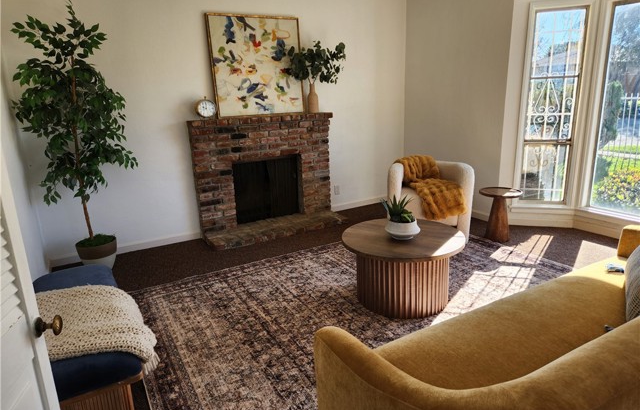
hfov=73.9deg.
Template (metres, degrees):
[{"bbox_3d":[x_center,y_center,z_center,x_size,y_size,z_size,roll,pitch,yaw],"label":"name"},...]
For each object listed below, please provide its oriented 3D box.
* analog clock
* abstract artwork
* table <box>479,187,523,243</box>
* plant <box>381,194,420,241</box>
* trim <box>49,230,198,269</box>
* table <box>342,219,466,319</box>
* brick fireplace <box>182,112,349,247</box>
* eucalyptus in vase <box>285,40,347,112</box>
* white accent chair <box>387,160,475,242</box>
[{"bbox_3d":[-1.065,-0.897,3.971,0.183,0.200,0.080,-10,17,-28],"label":"analog clock"},{"bbox_3d":[-0.602,-1.349,4.172,0.935,0.935,0.035,-10,12,-28],"label":"abstract artwork"},{"bbox_3d":[1.643,0.099,3.898,0.370,0.448,0.370,-10,17,-28],"label":"table"},{"bbox_3d":[0.539,0.074,2.766,0.250,0.272,0.250,-2,15,1],"label":"plant"},{"bbox_3d":[-1.769,0.411,3.988,1.320,0.070,0.018,-10,17,-28],"label":"trim"},{"bbox_3d":[0.551,0.416,2.854,0.790,0.437,0.790,-2,15,1],"label":"table"},{"bbox_3d":[-0.453,-0.299,4.340,1.535,1.158,0.449,-10,17,-28],"label":"brick fireplace"},{"bbox_3d":[-0.025,-1.292,4.327,0.570,0.713,0.360,-10,17,-28],"label":"eucalyptus in vase"},{"bbox_3d":[1.088,-0.061,4.177,0.750,0.665,0.730,4,16,22],"label":"white accent chair"}]

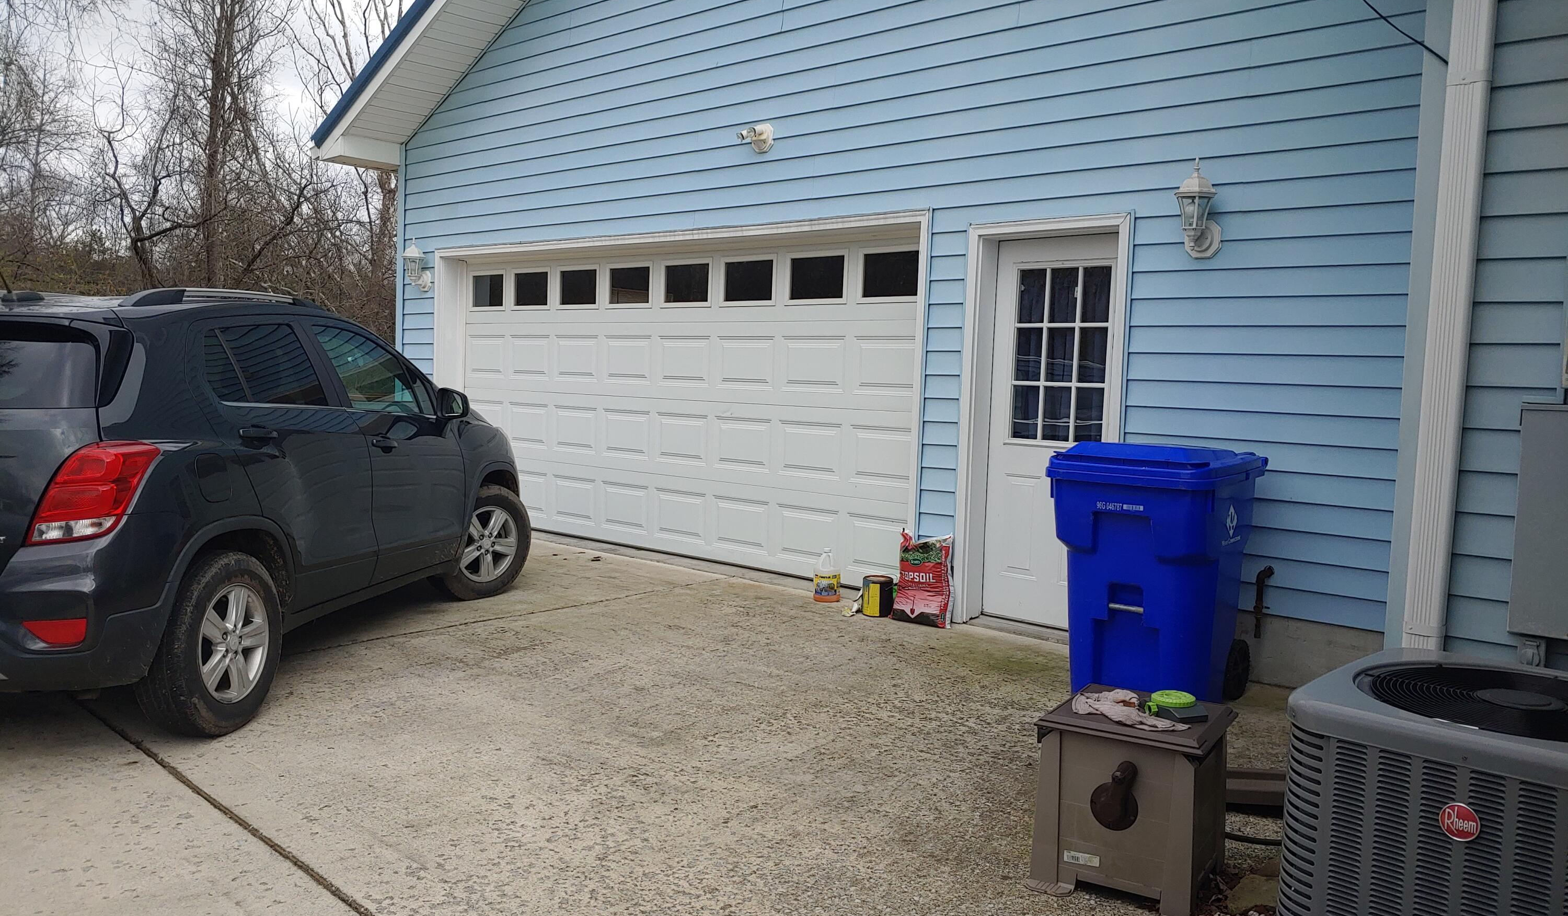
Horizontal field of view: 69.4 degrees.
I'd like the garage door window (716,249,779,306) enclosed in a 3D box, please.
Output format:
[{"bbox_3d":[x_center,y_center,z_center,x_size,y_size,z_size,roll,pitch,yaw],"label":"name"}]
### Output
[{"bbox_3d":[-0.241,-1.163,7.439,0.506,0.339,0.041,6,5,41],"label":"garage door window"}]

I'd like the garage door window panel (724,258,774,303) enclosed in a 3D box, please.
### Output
[{"bbox_3d":[-0.232,-1.160,7.444,0.429,0.255,0.030,6,5,41],"label":"garage door window panel"}]

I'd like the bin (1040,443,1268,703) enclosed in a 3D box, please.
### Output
[{"bbox_3d":[1.563,0.490,4.734,0.673,1.083,0.870,5,5,35],"label":"bin"}]

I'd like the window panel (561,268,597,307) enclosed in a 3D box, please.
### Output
[{"bbox_3d":[-1.561,-1.292,8.606,0.435,0.258,0.030,6,5,41],"label":"window panel"}]

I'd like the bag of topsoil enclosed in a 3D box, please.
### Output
[{"bbox_3d":[0.765,0.649,6.238,0.349,0.493,0.132,6,5,41],"label":"bag of topsoil"}]

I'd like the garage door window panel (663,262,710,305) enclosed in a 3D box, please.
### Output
[{"bbox_3d":[-0.671,-1.204,7.828,0.433,0.256,0.030,6,5,41],"label":"garage door window panel"}]

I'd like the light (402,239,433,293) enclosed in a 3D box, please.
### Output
[{"bbox_3d":[-3.094,-1.621,9.523,0.197,0.417,0.223,6,5,41],"label":"light"}]

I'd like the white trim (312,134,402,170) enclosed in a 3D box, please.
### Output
[{"bbox_3d":[-3.637,-2.643,9.750,0.364,0.212,0.546,6,5,41],"label":"white trim"}]

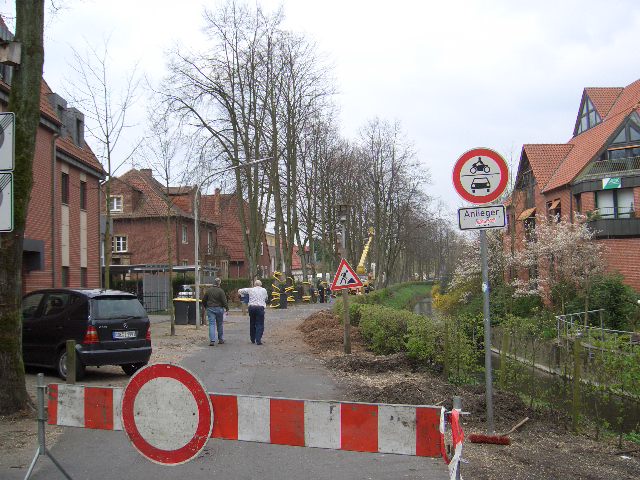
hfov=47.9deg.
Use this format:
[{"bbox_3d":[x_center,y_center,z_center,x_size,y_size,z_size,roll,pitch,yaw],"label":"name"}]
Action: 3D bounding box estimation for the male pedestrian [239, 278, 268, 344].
[{"bbox_3d":[-1.724,1.905,19.047,0.740,1.710,0.500,-1,-3,0],"label":"male pedestrian"}]

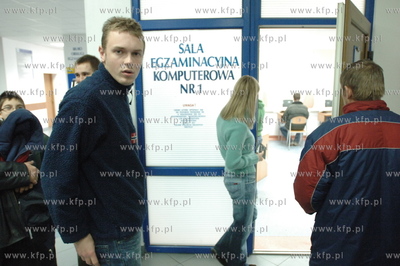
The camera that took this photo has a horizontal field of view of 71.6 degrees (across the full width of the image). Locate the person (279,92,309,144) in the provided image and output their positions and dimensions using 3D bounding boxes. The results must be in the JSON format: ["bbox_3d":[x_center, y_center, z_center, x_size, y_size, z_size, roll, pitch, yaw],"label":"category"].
[{"bbox_3d":[2.280,-0.320,6.670,0.550,1.290,0.750,0,11,0],"label":"person"}]

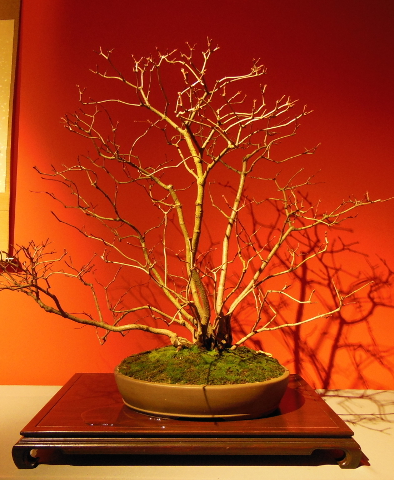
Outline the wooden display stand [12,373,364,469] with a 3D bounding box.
[{"bbox_3d":[-0.025,0.479,1.293,0.771,0.072,0.549,1,-2,-1],"label":"wooden display stand"}]

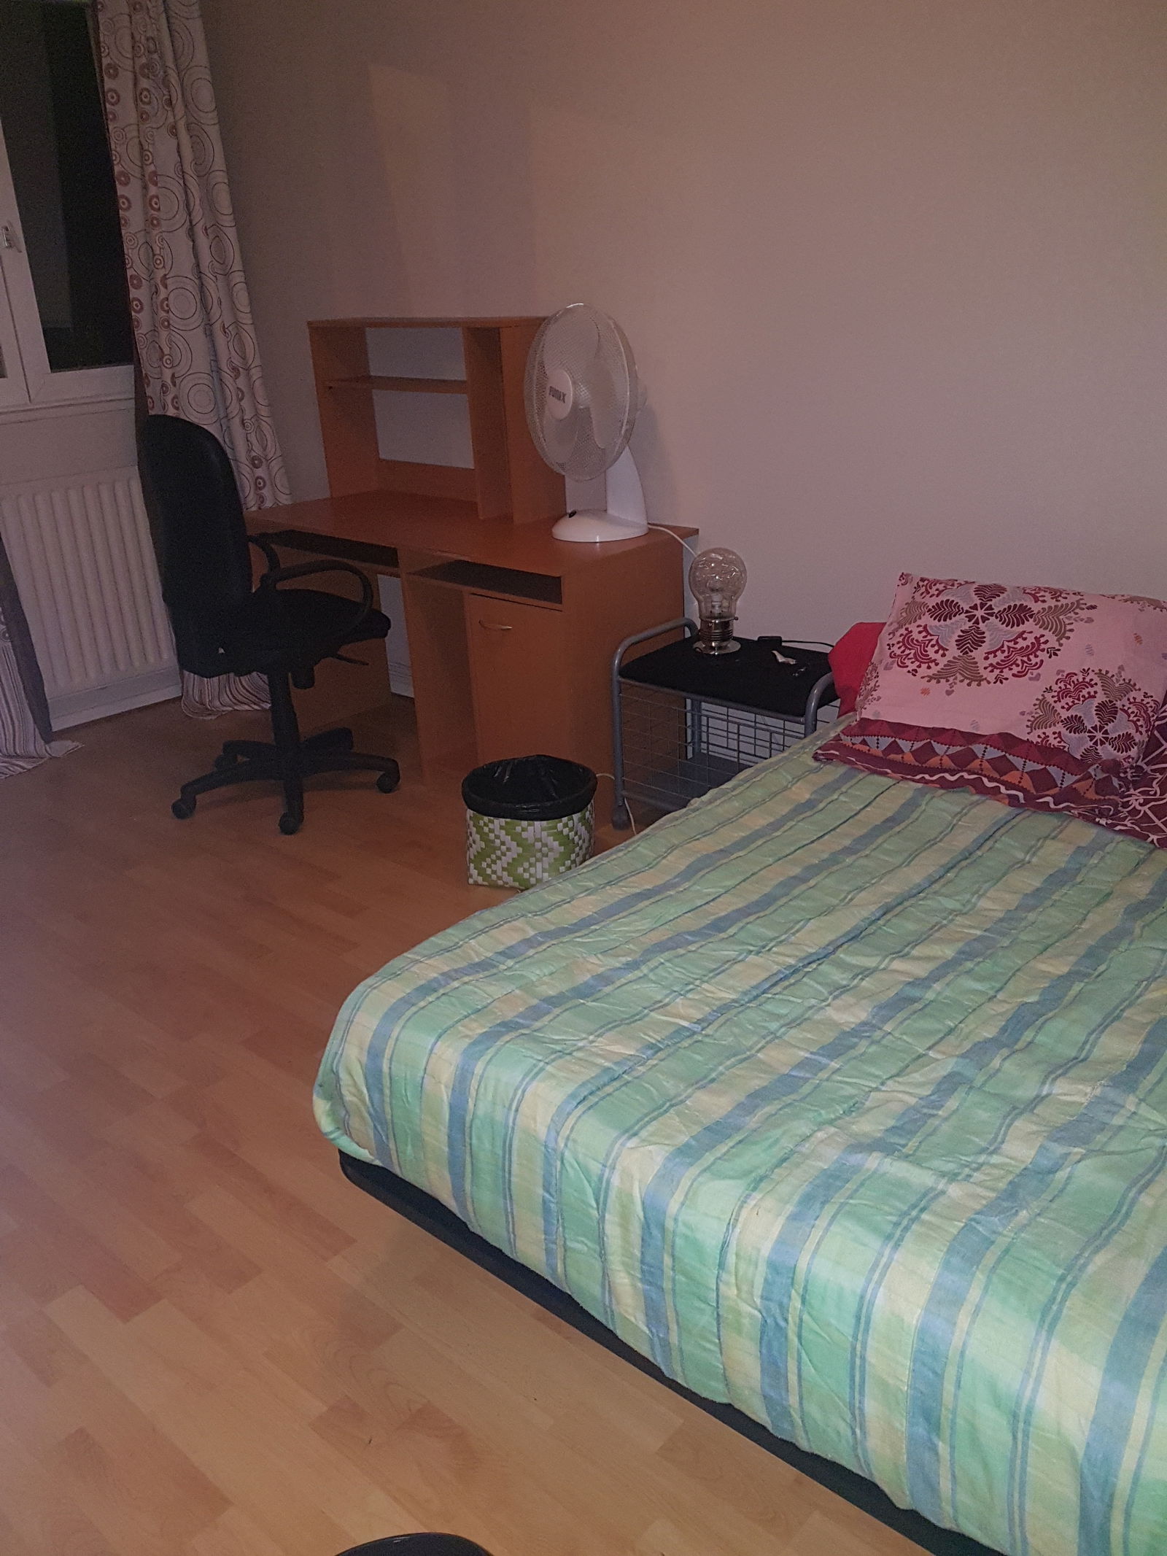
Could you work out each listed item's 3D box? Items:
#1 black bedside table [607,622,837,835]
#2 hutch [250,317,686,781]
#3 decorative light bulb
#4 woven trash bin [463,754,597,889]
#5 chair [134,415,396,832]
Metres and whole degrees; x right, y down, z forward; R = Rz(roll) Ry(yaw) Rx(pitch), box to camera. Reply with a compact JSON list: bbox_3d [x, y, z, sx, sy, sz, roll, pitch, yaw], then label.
[{"bbox_3d":[0.412,-0.090,2.966,0.575,0.513,0.390,16,30,37],"label":"black bedside table"},{"bbox_3d":[-0.353,-0.629,3.350,1.335,1.264,0.496,18,31,39],"label":"hutch"},{"bbox_3d":[0.347,-0.465,3.029,0.152,0.264,0.152,-2,23,1],"label":"decorative light bulb"},{"bbox_3d":[-0.125,0.121,2.874,0.315,0.245,0.315,-2,23,1],"label":"woven trash bin"},{"bbox_3d":[-0.920,-0.464,3.258,0.620,1.080,0.640,19,31,41],"label":"chair"}]

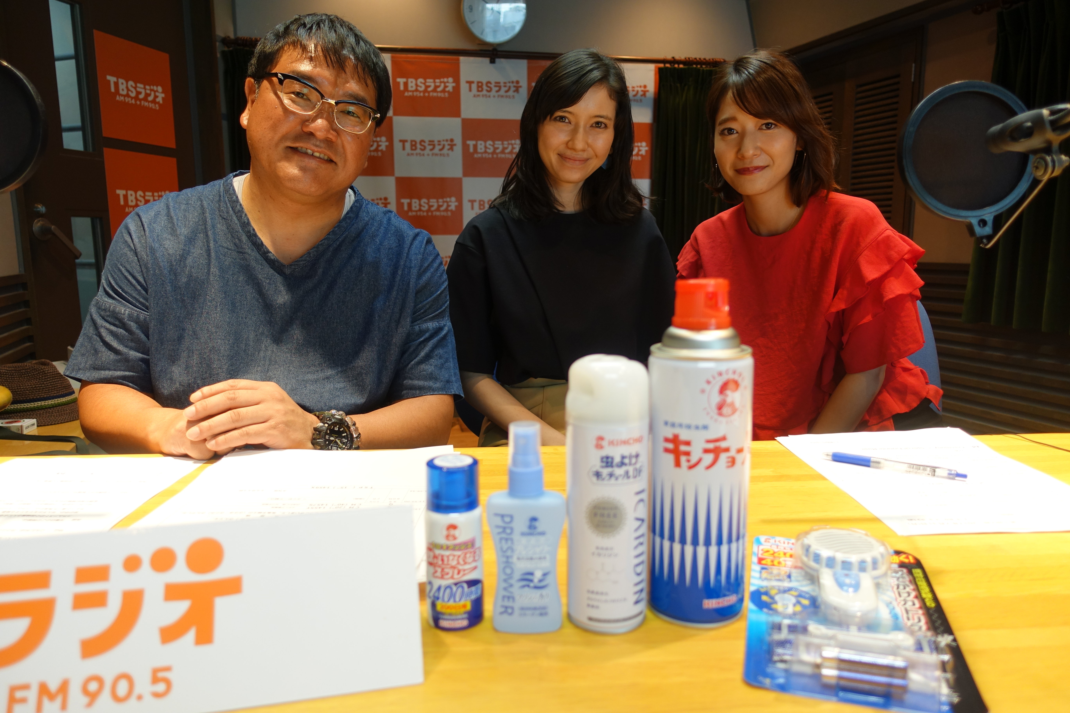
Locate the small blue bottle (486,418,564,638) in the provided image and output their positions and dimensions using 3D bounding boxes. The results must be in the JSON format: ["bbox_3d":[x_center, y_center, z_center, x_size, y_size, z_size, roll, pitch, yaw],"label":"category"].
[{"bbox_3d":[-0.006,0.112,0.476,0.052,0.137,0.031,0,8,4],"label":"small blue bottle"}]

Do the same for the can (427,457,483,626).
[{"bbox_3d":[-0.055,0.124,0.485,0.036,0.111,0.036,-1,8,-2],"label":"can"}]

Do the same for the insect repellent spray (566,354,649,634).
[{"bbox_3d":[0.049,0.090,0.482,0.053,0.178,0.053,-1,8,0],"label":"insect repellent spray"}]

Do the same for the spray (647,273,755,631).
[{"bbox_3d":[0.113,0.062,0.490,0.066,0.229,0.066,-1,8,0],"label":"spray"}]

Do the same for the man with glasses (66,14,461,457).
[{"bbox_3d":[-0.383,0.179,1.064,0.580,1.290,0.680,-2,8,-14],"label":"man with glasses"}]

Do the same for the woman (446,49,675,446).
[{"bbox_3d":[0.046,0.147,1.232,0.460,1.300,0.750,-1,8,0],"label":"woman"}]

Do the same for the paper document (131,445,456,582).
[{"bbox_3d":[-0.230,0.146,0.713,0.295,0.008,0.380,-2,8,-9],"label":"paper document"}]

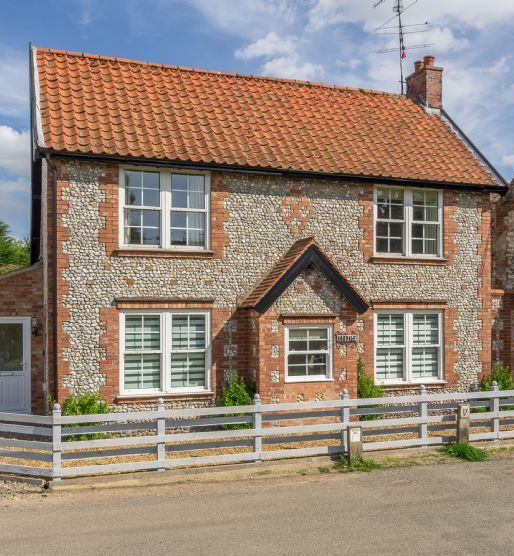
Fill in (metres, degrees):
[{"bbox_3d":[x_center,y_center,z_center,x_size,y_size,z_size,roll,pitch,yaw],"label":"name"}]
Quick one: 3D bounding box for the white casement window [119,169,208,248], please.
[{"bbox_3d":[-1.636,-1.242,11.686,1.665,1.469,0.120,1,-3,-20],"label":"white casement window"}]

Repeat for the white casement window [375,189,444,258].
[{"bbox_3d":[3.151,-1.149,13.406,1.651,1.449,0.120,1,-3,-20],"label":"white casement window"}]

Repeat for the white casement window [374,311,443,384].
[{"bbox_3d":[3.130,1.420,13.293,1.624,1.504,0.120,1,-3,-20],"label":"white casement window"}]

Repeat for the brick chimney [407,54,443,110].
[{"bbox_3d":[4.266,-4.920,16.482,0.508,1.485,0.920,1,-3,-20],"label":"brick chimney"}]

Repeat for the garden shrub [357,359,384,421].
[{"bbox_3d":[2.177,2.231,12.531,0.600,1.326,0.550,1,-3,-20],"label":"garden shrub"}]

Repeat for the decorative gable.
[{"bbox_3d":[0.928,-0.029,12.138,2.233,1.394,0.680,1,-3,-20],"label":"decorative gable"}]

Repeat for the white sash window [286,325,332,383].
[{"bbox_3d":[0.934,1.382,11.914,0.906,1.048,0.120,1,-3,-20],"label":"white sash window"}]

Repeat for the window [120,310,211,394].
[{"bbox_3d":[-1.613,1.328,11.589,1.657,1.494,0.120,1,-3,-20],"label":"window"}]

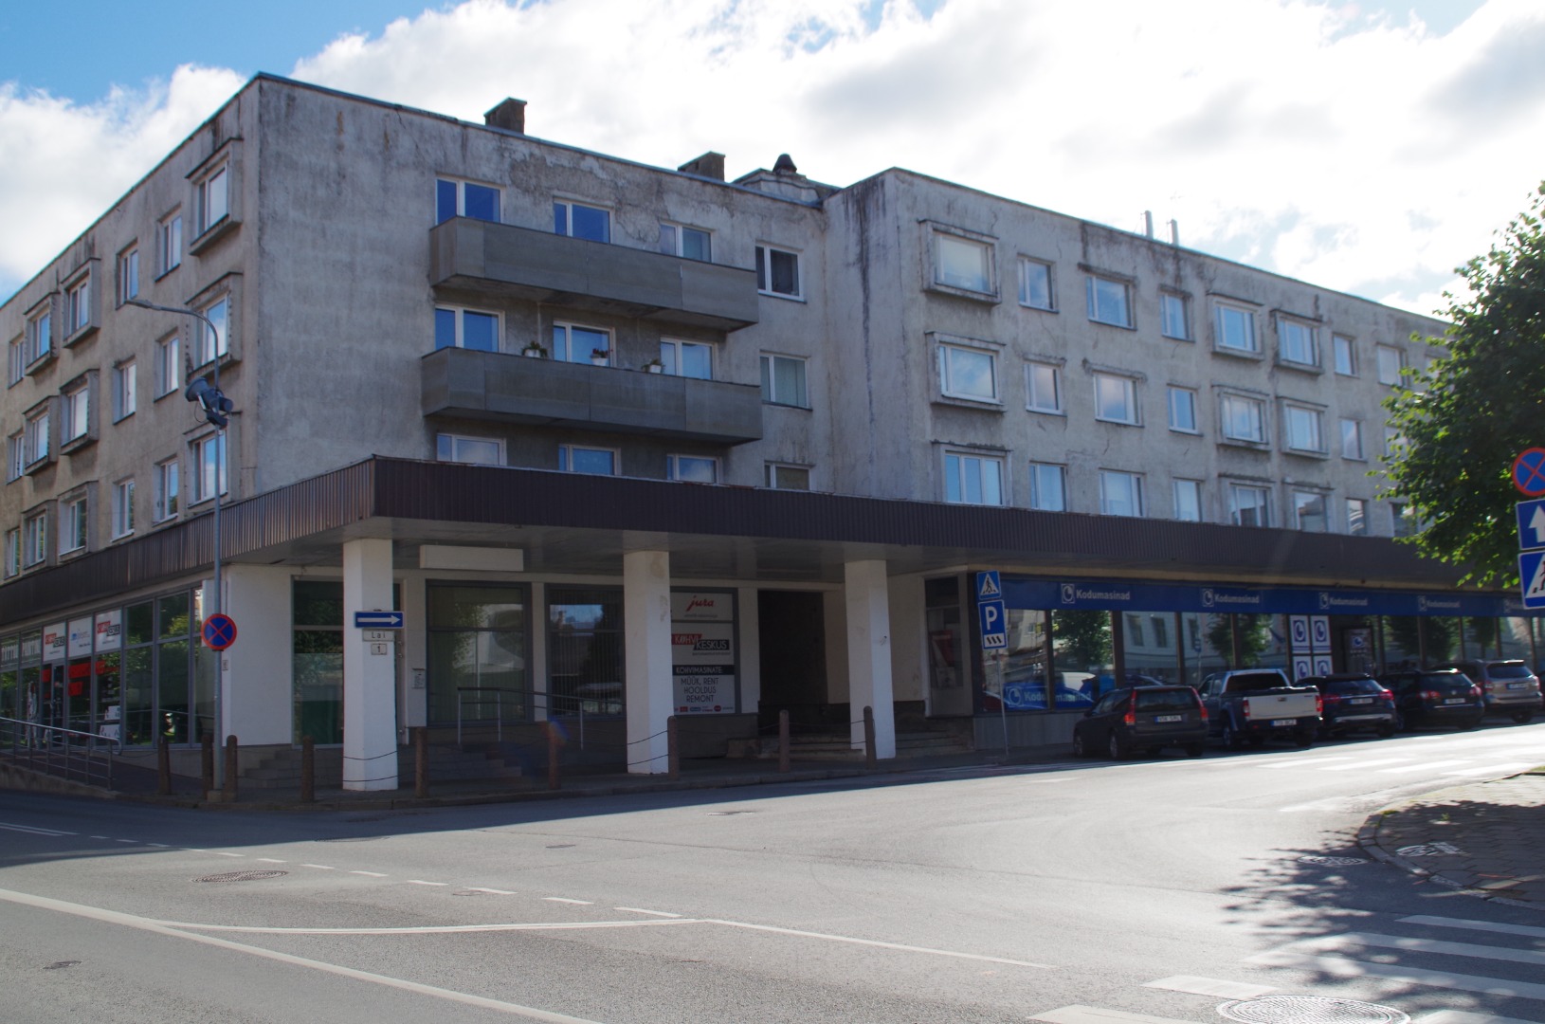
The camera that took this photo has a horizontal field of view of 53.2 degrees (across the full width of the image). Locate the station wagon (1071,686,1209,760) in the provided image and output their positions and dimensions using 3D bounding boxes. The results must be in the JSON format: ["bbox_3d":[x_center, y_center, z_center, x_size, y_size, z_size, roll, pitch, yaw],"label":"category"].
[{"bbox_3d":[7.634,4.448,32.661,1.820,1.480,4.710,-2,-7,-3],"label":"station wagon"}]

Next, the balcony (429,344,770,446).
[{"bbox_3d":[-3.857,-2.512,35.072,8.455,1.298,1.180,4,-9,-41],"label":"balcony"}]

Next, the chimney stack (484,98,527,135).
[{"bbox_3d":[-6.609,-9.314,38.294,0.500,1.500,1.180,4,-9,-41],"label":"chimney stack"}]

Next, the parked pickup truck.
[{"bbox_3d":[10.545,4.411,34.666,1.800,1.740,5.000,-2,-7,-2],"label":"parked pickup truck"}]

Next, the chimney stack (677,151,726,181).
[{"bbox_3d":[-1.910,-8.907,42.474,0.520,1.500,1.440,4,-9,-41],"label":"chimney stack"}]

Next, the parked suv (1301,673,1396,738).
[{"bbox_3d":[13.483,4.782,37.930,1.810,1.500,4.420,-2,-7,-2],"label":"parked suv"}]

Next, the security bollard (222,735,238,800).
[{"bbox_3d":[-8.946,4.243,25.500,0.200,1.090,0.200,4,-9,-41],"label":"security bollard"}]

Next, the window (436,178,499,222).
[{"bbox_3d":[-6.669,-6.601,34.218,1.671,1.347,0.140,4,-9,-41],"label":"window"}]

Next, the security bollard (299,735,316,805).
[{"bbox_3d":[-7.343,4.073,24.400,0.200,1.090,0.200,4,-9,-41],"label":"security bollard"}]

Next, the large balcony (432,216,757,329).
[{"bbox_3d":[-3.877,-5.351,35.515,8.248,1.278,1.180,4,-9,-41],"label":"large balcony"}]

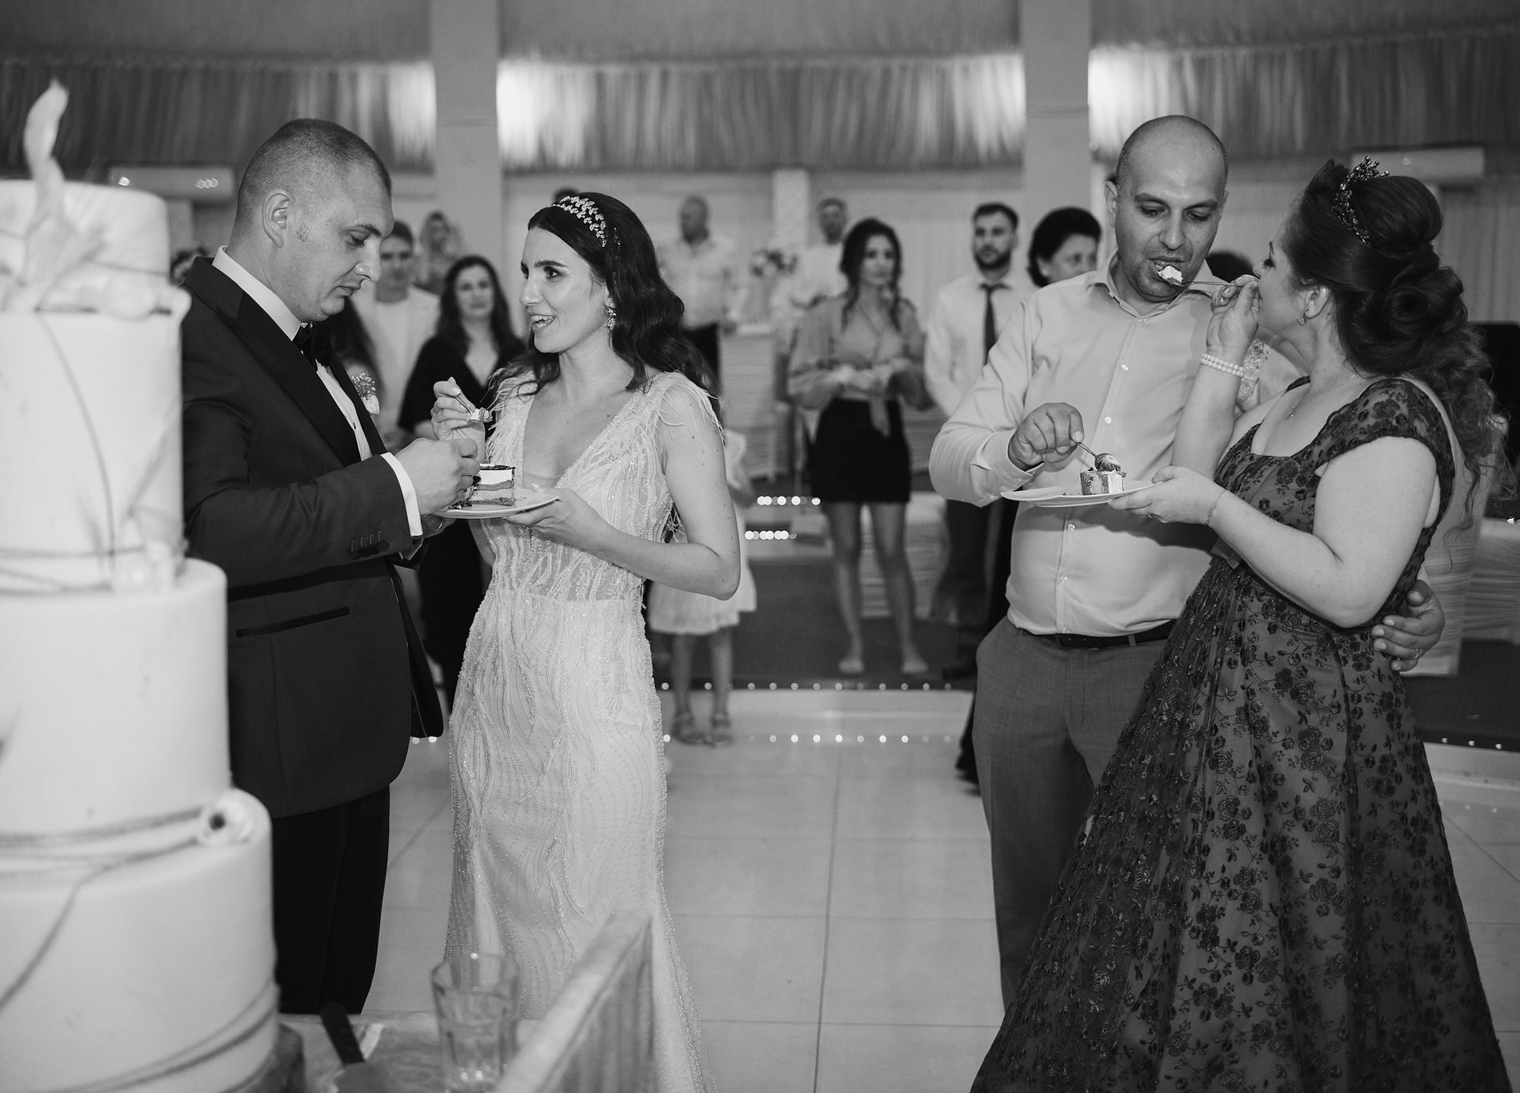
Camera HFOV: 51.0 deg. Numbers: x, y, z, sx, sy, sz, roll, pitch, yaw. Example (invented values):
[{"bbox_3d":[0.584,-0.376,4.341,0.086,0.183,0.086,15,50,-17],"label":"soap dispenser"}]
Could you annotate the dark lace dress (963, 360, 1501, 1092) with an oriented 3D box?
[{"bbox_3d":[0.714,0.438,2.286,0.880,1.335,0.850,-5,9,-30],"label":"dark lace dress"}]

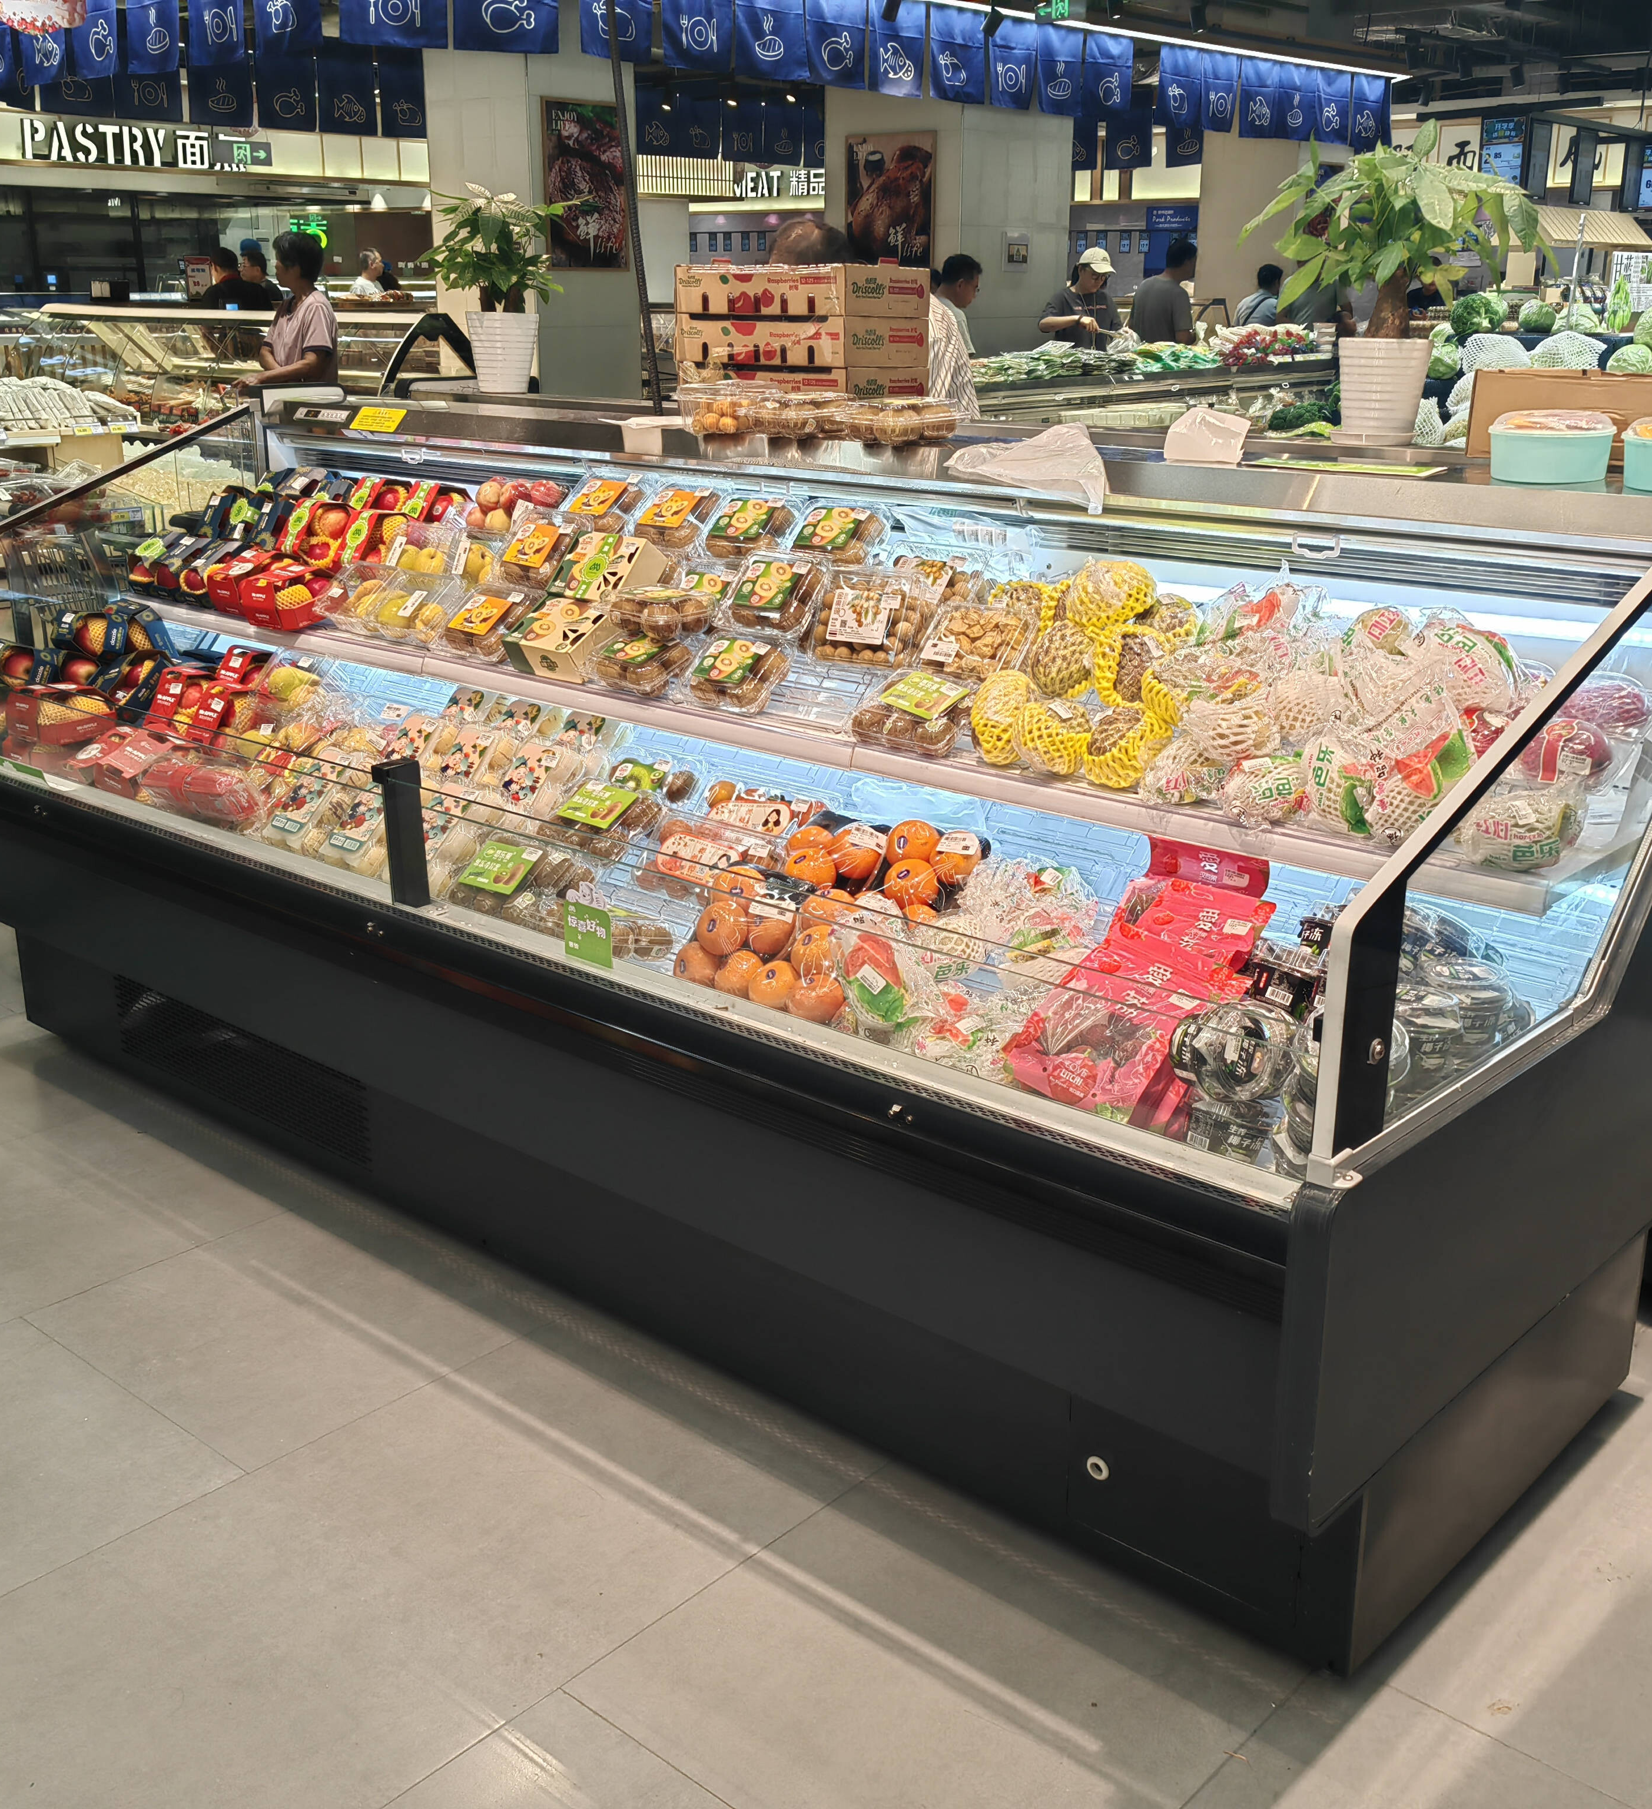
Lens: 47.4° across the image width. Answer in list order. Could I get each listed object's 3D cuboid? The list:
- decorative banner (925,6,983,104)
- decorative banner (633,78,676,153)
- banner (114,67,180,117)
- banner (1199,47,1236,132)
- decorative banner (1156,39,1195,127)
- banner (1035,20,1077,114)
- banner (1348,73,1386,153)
[{"bbox_3d":[0.620,-3.967,8.791,0.020,0.400,0.345,16,23,40],"label":"decorative banner"},{"bbox_3d":[-1.095,-4.998,11.998,0.020,0.400,0.345,16,23,40],"label":"decorative banner"},{"bbox_3d":[-3.594,-4.360,9.945,0.020,0.400,0.345,16,23,40],"label":"banner"},{"bbox_3d":[2.510,-5.172,12.005,0.376,0.468,0.030,-14,23,-39],"label":"banner"},{"bbox_3d":[2.213,-5.104,11.753,0.407,0.458,0.030,-14,23,-39],"label":"decorative banner"},{"bbox_3d":[1.375,-4.891,11.047,0.385,0.481,0.030,-14,23,-39],"label":"banner"},{"bbox_3d":[3.292,-4.755,11.319,0.020,0.400,0.345,16,23,40],"label":"banner"}]

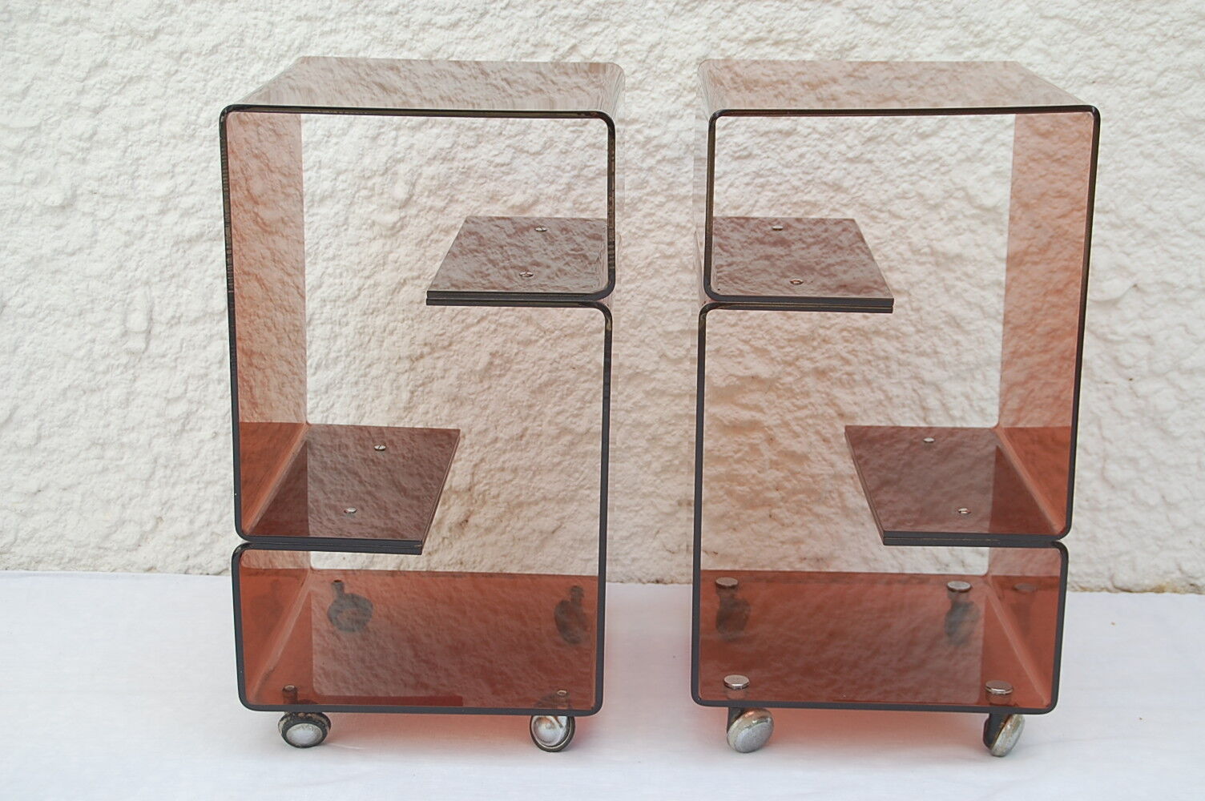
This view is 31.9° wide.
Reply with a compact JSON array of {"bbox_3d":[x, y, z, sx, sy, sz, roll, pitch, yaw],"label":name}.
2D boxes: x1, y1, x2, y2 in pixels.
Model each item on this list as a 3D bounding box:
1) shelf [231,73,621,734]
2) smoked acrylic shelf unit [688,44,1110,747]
[{"bbox_3d":[-0.176,-0.002,2.313,0.380,0.693,0.408,1,15,2],"label":"shelf"},{"bbox_3d":[0.291,-0.001,2.330,0.380,0.696,0.408,1,15,0],"label":"smoked acrylic shelf unit"}]

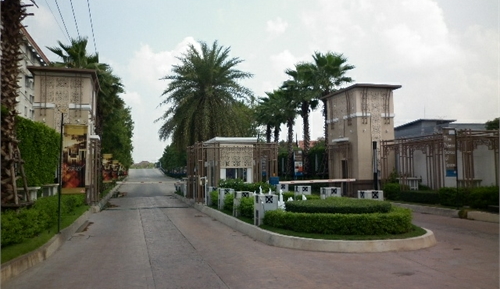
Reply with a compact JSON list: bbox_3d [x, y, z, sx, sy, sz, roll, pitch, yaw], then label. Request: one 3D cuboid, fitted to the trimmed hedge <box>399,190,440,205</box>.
[{"bbox_3d":[7.634,2.276,17.815,0.800,0.600,2.100,1,-4,-22],"label":"trimmed hedge"}]

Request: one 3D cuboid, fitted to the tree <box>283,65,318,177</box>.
[{"bbox_3d":[3.969,-1.252,30.198,2.900,9.501,2.900,0,-4,0],"label":"tree"}]

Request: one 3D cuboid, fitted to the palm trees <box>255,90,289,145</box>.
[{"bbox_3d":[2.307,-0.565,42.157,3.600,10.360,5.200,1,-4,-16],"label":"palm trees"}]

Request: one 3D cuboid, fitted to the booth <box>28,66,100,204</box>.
[{"bbox_3d":[-8.361,-0.244,18.532,2.600,5.720,3.900,1,-4,-15],"label":"booth"}]

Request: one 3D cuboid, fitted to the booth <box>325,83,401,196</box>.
[{"bbox_3d":[6.120,0.008,22.539,2.600,5.720,3.900,1,-4,-15],"label":"booth"}]

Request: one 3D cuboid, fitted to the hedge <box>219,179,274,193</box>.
[{"bbox_3d":[-0.137,1.919,15.742,2.200,1.050,1.000,1,-4,-15],"label":"hedge"}]

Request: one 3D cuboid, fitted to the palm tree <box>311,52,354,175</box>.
[{"bbox_3d":[5.375,-1.414,27.197,3.100,9.445,3.100,1,-4,-15],"label":"palm tree"}]

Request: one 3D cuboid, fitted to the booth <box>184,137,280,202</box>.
[{"bbox_3d":[-0.953,1.251,19.839,3.500,2.900,3.300,1,-4,-15],"label":"booth"}]

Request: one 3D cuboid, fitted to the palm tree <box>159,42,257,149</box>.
[{"bbox_3d":[-3.150,-1.876,28.230,6.400,10.497,6.400,1,-4,-15],"label":"palm tree"}]

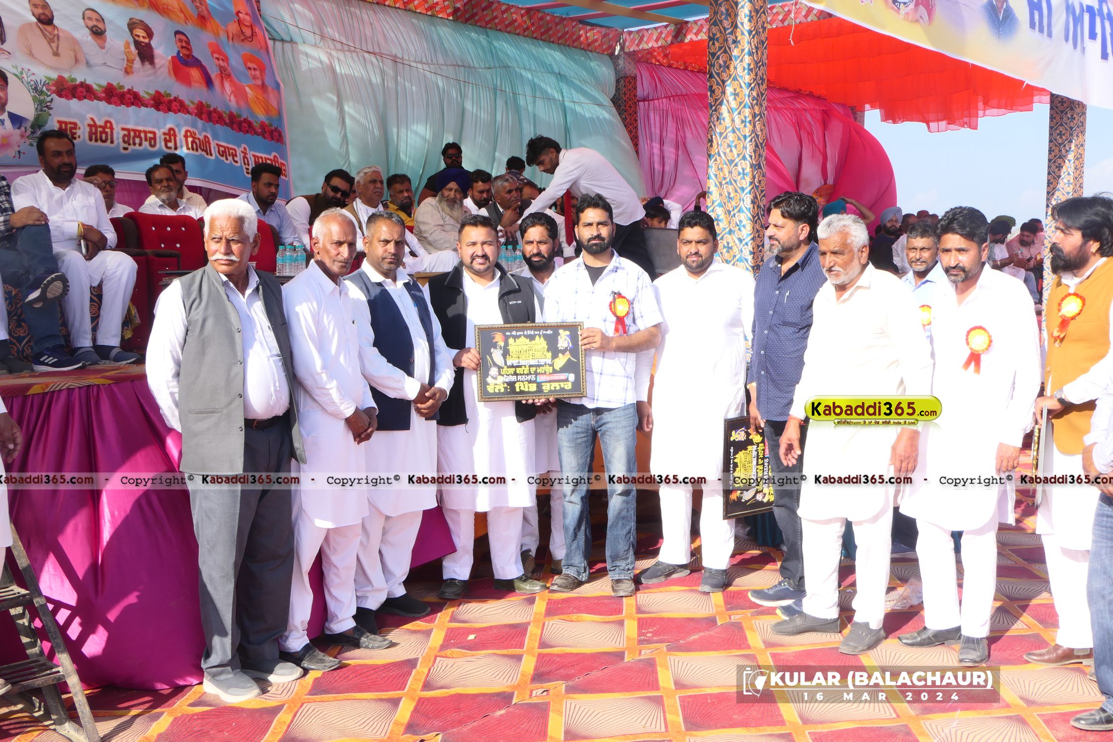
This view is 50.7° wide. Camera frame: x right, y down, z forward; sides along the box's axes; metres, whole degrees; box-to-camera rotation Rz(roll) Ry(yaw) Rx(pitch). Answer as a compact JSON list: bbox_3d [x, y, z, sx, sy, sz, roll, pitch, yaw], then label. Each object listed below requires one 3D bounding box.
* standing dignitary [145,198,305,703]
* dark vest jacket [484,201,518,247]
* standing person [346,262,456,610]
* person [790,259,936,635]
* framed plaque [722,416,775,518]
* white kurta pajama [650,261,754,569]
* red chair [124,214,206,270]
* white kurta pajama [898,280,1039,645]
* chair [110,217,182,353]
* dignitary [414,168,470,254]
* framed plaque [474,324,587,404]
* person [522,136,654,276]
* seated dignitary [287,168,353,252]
[{"bbox_3d":[-1.150,0.268,4.184,0.560,1.740,0.410,-4,7,-40],"label":"standing dignitary"},{"bbox_3d":[-0.386,-0.996,8.600,0.480,0.600,0.300,-6,9,-35],"label":"dark vest jacket"},{"bbox_3d":[-0.674,0.284,4.989,0.500,1.440,0.380,-6,9,-43],"label":"standing person"},{"bbox_3d":[1.213,0.302,4.703,0.560,1.440,0.360,5,8,40],"label":"person"},{"bbox_3d":[0.915,0.440,5.470,0.330,0.470,0.030,-4,7,-32],"label":"framed plaque"},{"bbox_3d":[0.679,0.211,5.474,0.520,1.440,0.350,2,7,22],"label":"white kurta pajama"},{"bbox_3d":[-2.271,-0.529,7.050,0.600,0.830,0.620,-8,10,-44],"label":"red chair"},{"bbox_3d":[1.600,0.295,4.578,0.550,1.430,0.370,4,6,33],"label":"white kurta pajama"},{"bbox_3d":[-2.486,-0.460,6.700,0.620,0.830,0.600,7,11,45],"label":"chair"},{"bbox_3d":[-0.760,-0.870,8.400,0.600,1.130,0.800,-7,10,-40],"label":"dignitary"},{"bbox_3d":[-0.111,-0.037,5.050,0.475,0.325,0.025,-2,-3,-6],"label":"framed plaque"},{"bbox_3d":[0.219,-0.887,7.900,0.850,1.360,0.520,-2,8,-10],"label":"person"},{"bbox_3d":[-1.495,-0.748,7.600,0.620,1.100,0.780,-7,10,-40],"label":"seated dignitary"}]

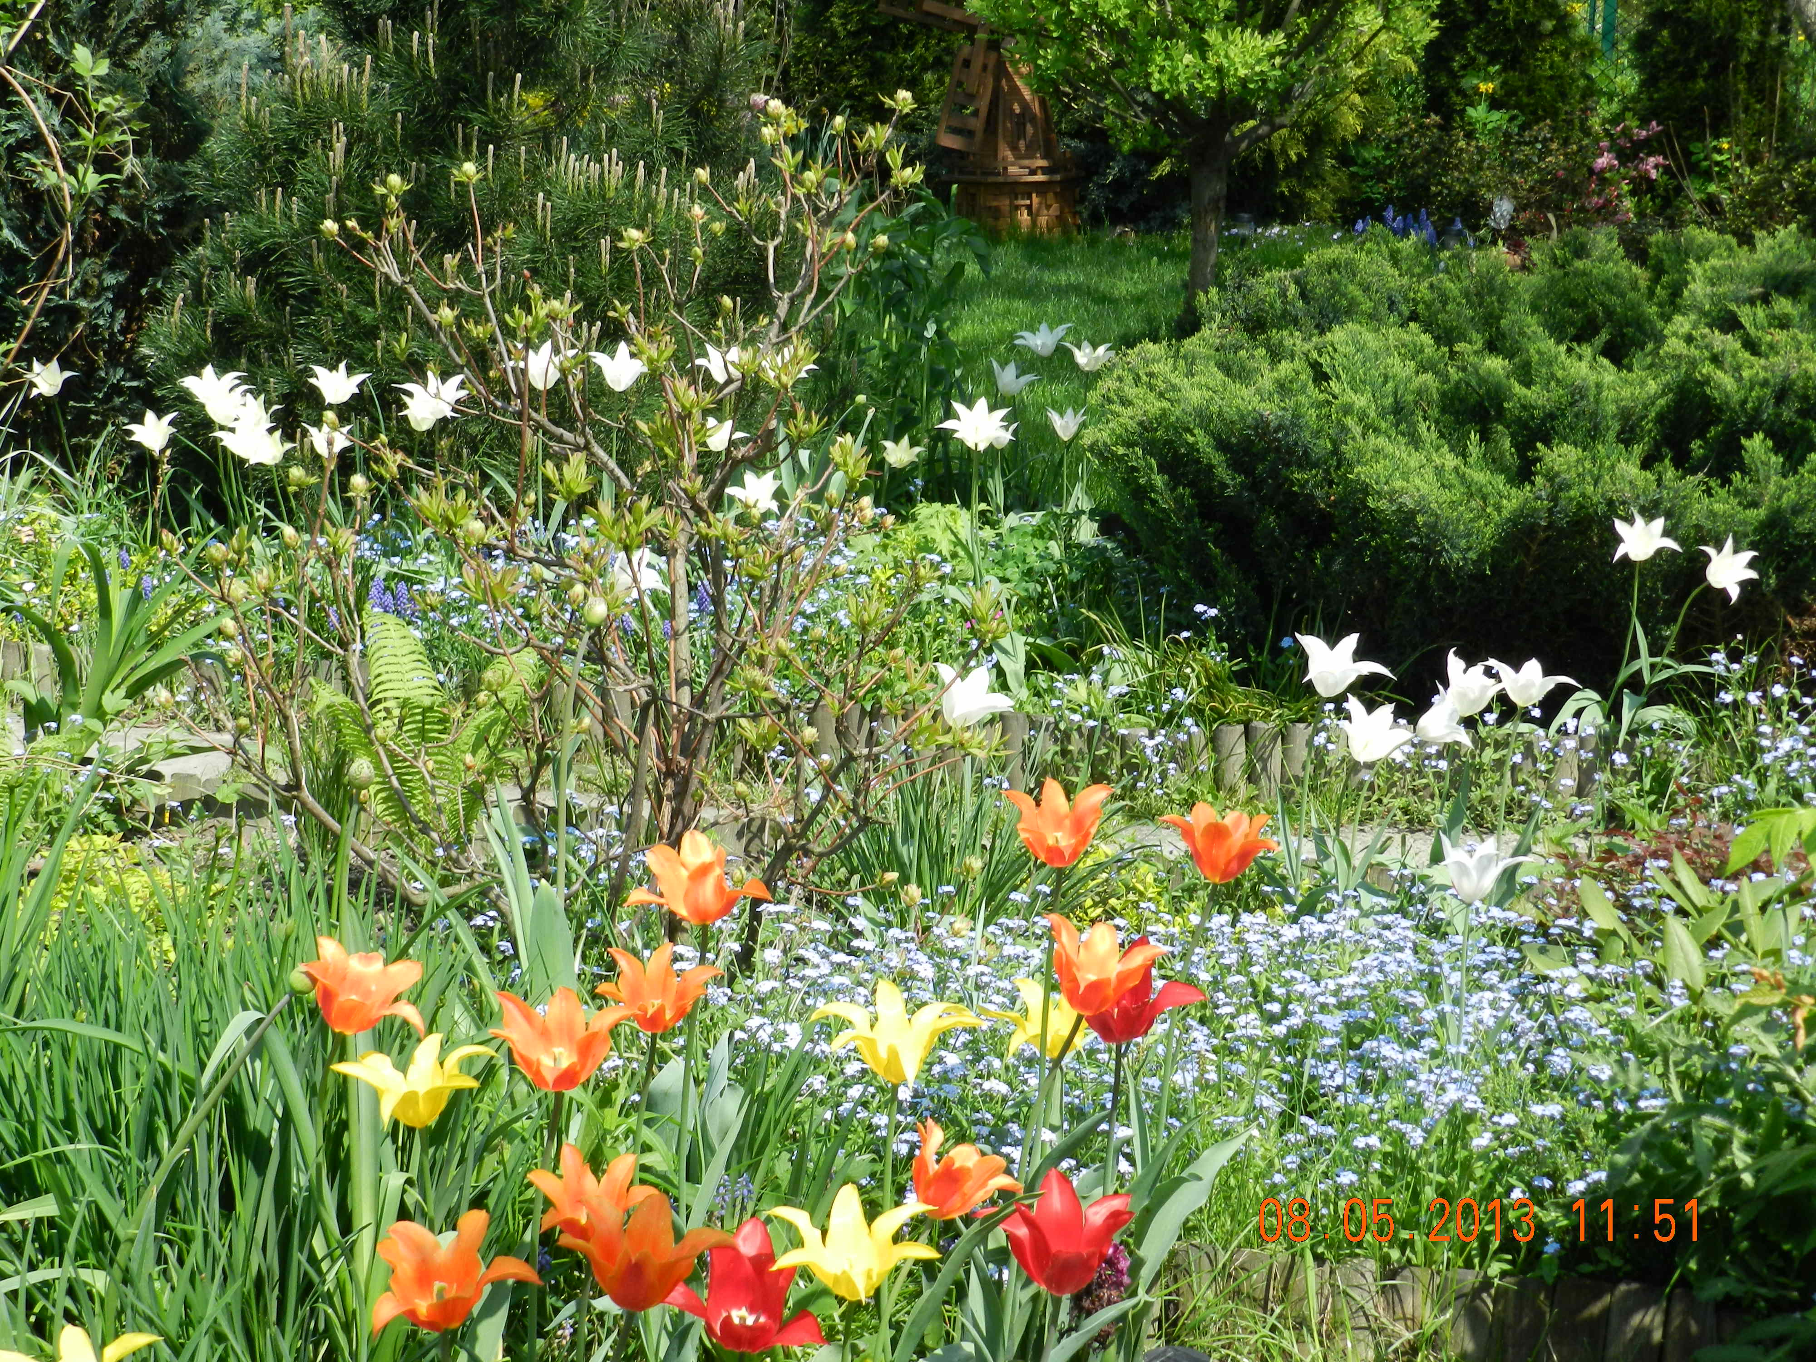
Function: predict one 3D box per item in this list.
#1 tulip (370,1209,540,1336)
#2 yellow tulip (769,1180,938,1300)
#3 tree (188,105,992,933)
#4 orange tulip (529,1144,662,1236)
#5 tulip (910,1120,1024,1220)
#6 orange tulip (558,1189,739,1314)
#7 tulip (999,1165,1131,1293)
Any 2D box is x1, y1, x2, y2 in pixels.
[{"bbox_3d":[-0.324,0.423,2.250,0.116,0.078,0.108,0,15,0],"label":"tulip"},{"bbox_3d":[-0.038,0.401,2.250,0.123,0.069,0.117,0,13,0],"label":"yellow tulip"},{"bbox_3d":[-0.397,-0.156,3.889,1.027,1.121,0.950,0,15,0],"label":"tree"},{"bbox_3d":[-0.243,0.400,2.450,0.104,0.076,0.102,0,15,0],"label":"orange tulip"},{"bbox_3d":[0.047,0.390,2.520,0.092,0.076,0.092,10,15,-3],"label":"tulip"},{"bbox_3d":[-0.176,0.384,2.120,0.118,0.068,0.113,0,13,0],"label":"orange tulip"},{"bbox_3d":[0.117,0.403,2.300,0.097,0.084,0.093,0,13,0],"label":"tulip"}]

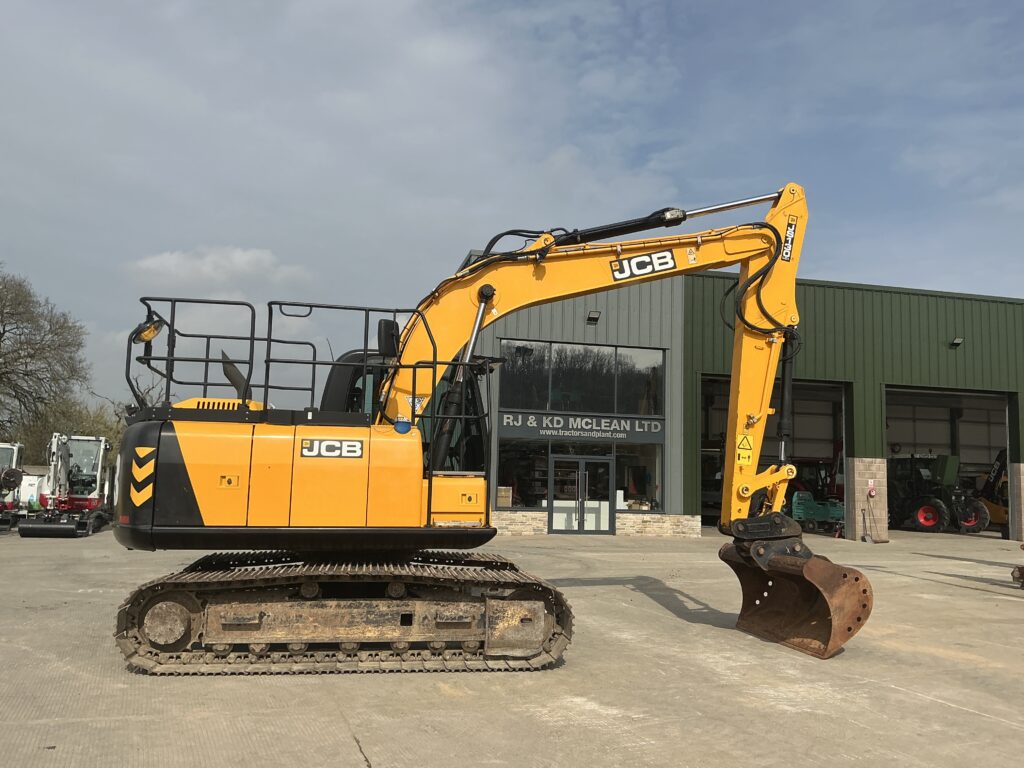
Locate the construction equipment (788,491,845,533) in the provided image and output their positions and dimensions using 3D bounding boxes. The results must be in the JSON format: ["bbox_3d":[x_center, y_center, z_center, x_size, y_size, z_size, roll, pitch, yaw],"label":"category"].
[{"bbox_3d":[10.468,4.280,27.969,2.100,1.320,1.250,-1,-7,24],"label":"construction equipment"}]

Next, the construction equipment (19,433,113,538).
[{"bbox_3d":[-10.867,2.339,20.225,1.500,2.380,3.400,4,-6,-19],"label":"construction equipment"}]

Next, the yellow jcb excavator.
[{"bbox_3d":[-0.026,0.126,8.584,7.130,4.930,2.600,2,-6,-8],"label":"yellow jcb excavator"}]

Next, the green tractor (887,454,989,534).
[{"bbox_3d":[14.202,3.764,28.928,2.100,2.650,4.100,3,-6,-16],"label":"green tractor"}]

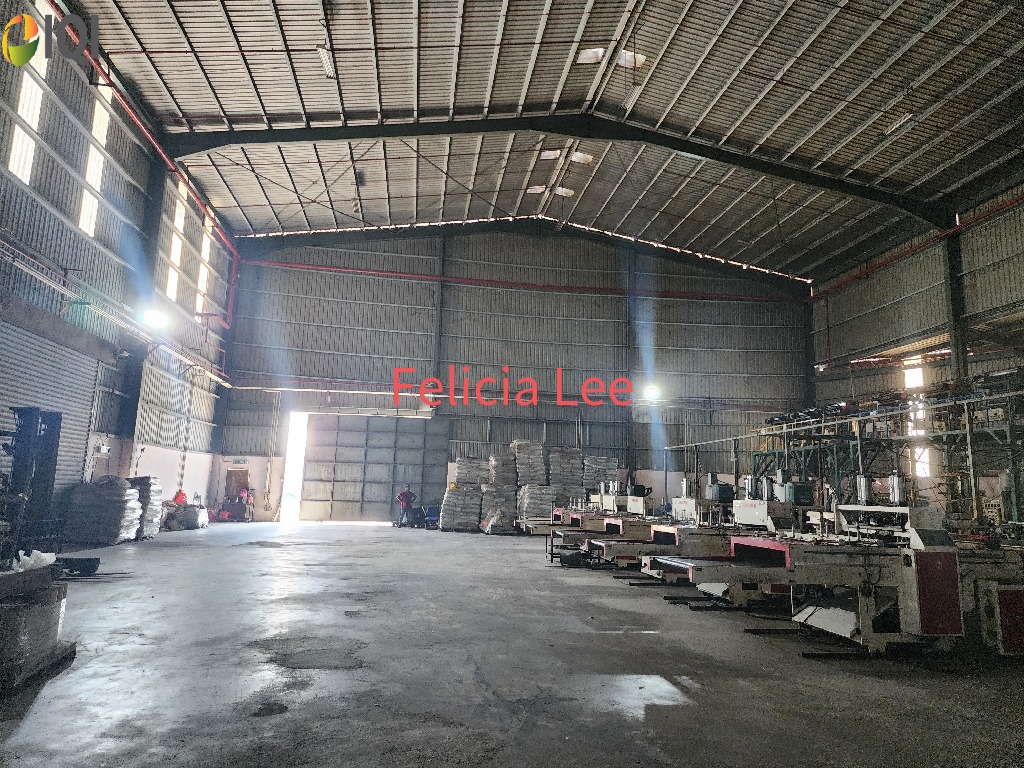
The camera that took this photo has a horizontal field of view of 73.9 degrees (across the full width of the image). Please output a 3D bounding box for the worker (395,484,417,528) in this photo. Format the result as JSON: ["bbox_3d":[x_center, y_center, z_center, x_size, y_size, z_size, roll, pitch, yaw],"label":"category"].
[{"bbox_3d":[-4.304,4.965,27.679,0.818,1.713,0.400,2,-9,-2],"label":"worker"}]

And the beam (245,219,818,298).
[{"bbox_3d":[1.268,-6.257,31.398,26.916,3.010,0.350,3,-9,-8],"label":"beam"}]

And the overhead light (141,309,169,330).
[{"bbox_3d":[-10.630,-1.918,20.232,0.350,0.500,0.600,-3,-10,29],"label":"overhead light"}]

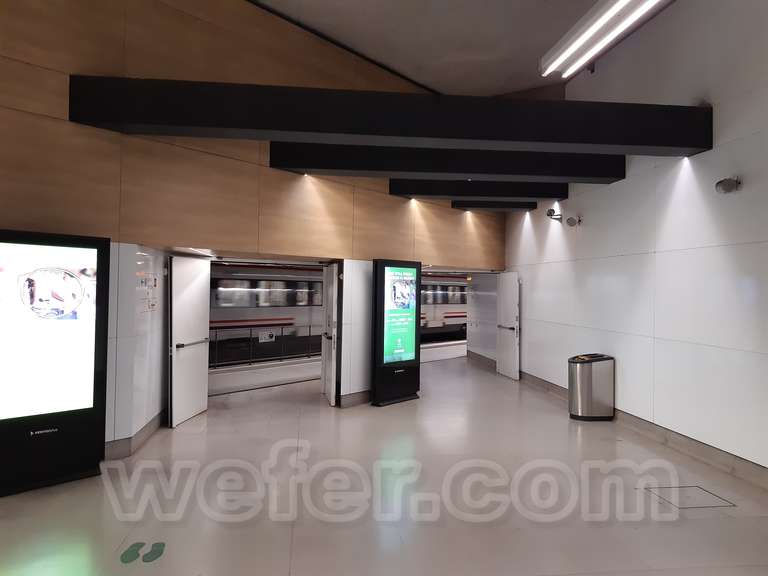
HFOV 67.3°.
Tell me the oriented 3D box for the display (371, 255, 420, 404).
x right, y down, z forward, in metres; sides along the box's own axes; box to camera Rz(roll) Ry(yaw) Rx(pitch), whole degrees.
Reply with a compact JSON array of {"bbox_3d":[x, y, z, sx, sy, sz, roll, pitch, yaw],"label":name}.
[{"bbox_3d":[0.195,0.661,8.792,0.185,2.140,1.010,1,0,40],"label":"display"}]

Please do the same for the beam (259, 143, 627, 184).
[{"bbox_3d":[0.847,-1.664,7.524,4.560,0.423,0.400,1,0,-6],"label":"beam"}]

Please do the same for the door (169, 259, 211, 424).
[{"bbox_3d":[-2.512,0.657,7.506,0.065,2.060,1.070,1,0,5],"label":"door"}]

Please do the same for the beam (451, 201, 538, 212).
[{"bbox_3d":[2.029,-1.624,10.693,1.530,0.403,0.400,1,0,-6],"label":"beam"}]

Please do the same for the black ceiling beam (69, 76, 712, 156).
[{"bbox_3d":[0.211,-1.682,5.766,6.230,0.425,0.395,1,0,-6],"label":"black ceiling beam"}]

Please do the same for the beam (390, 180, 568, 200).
[{"bbox_3d":[1.524,-1.645,9.324,2.840,0.418,0.400,1,0,-6],"label":"beam"}]

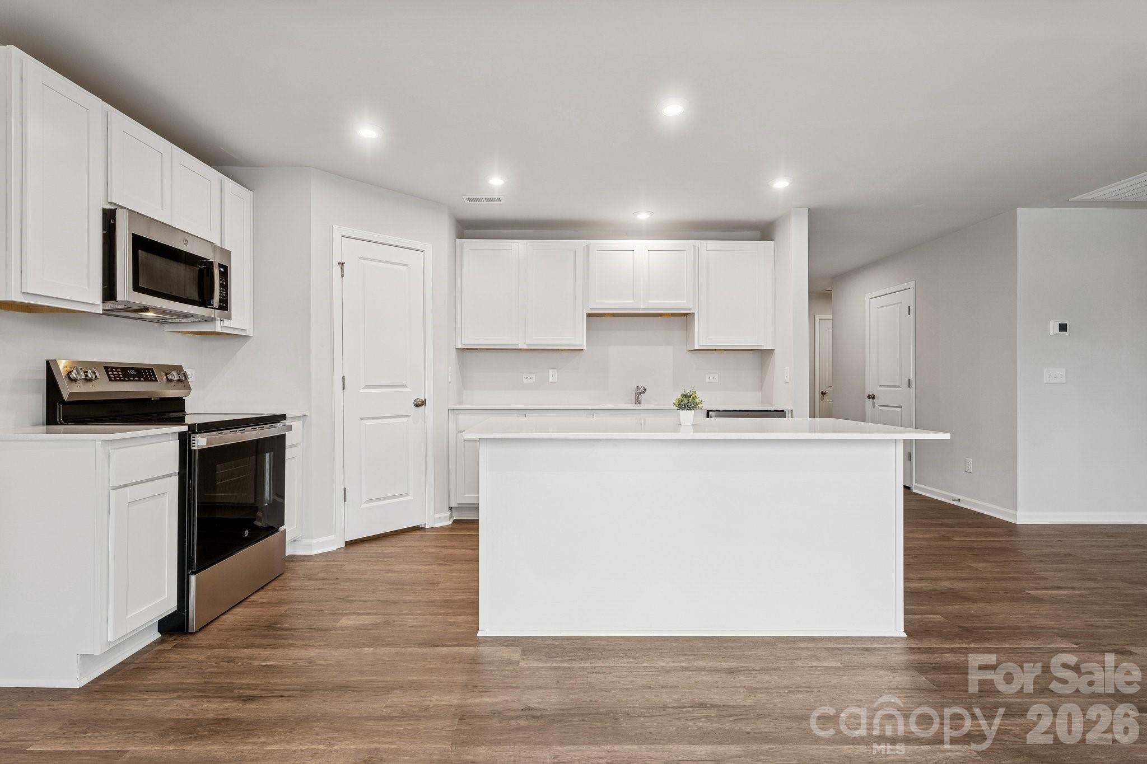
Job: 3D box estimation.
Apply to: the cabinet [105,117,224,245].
[{"bbox_3d":[-2.200,-0.990,2.565,0.345,0.468,0.720,0,0,0],"label":"cabinet"}]

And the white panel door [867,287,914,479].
[{"bbox_3d":[3.423,0.048,5.524,0.060,2.102,0.837,0,0,-1],"label":"white panel door"}]

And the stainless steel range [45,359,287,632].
[{"bbox_3d":[-2.020,0.515,2.650,0.690,1.210,0.735,0,0,0],"label":"stainless steel range"}]

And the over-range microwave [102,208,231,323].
[{"bbox_3d":[-2.145,-0.550,2.555,0.440,0.410,0.710,0,0,0],"label":"over-range microwave"}]

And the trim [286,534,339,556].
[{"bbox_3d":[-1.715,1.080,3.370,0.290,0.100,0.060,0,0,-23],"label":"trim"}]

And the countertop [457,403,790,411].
[{"bbox_3d":[0.362,0.208,4.240,2.659,0.026,0.632,0,0,-1],"label":"countertop"}]

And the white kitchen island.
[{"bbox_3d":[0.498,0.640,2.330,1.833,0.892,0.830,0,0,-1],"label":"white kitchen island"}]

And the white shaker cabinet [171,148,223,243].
[{"bbox_3d":[-2.200,-0.990,2.755,0.345,0.465,0.365,0,0,0],"label":"white shaker cabinet"}]

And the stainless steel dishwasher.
[{"bbox_3d":[1.385,0.680,4.360,0.610,0.860,0.600,0,0,0],"label":"stainless steel dishwasher"}]

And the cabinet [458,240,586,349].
[{"bbox_3d":[-0.434,-0.732,4.386,1.080,0.906,0.324,0,0,-1],"label":"cabinet"}]

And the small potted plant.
[{"bbox_3d":[0.557,0.115,2.470,0.138,0.187,0.135,0,0,0],"label":"small potted plant"}]

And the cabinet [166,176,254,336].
[{"bbox_3d":[-2.200,-0.758,3.085,0.345,0.930,0.335,0,0,0],"label":"cabinet"}]

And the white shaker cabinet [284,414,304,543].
[{"bbox_3d":[-1.989,0.630,3.055,0.627,0.843,0.299,0,0,-1],"label":"white shaker cabinet"}]

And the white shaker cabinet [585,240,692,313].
[{"bbox_3d":[0.560,-0.881,4.399,0.906,0.606,0.324,0,0,-1],"label":"white shaker cabinet"}]

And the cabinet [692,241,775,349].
[{"bbox_3d":[1.349,-0.729,4.409,0.674,0.909,0.324,0,0,-1],"label":"cabinet"}]

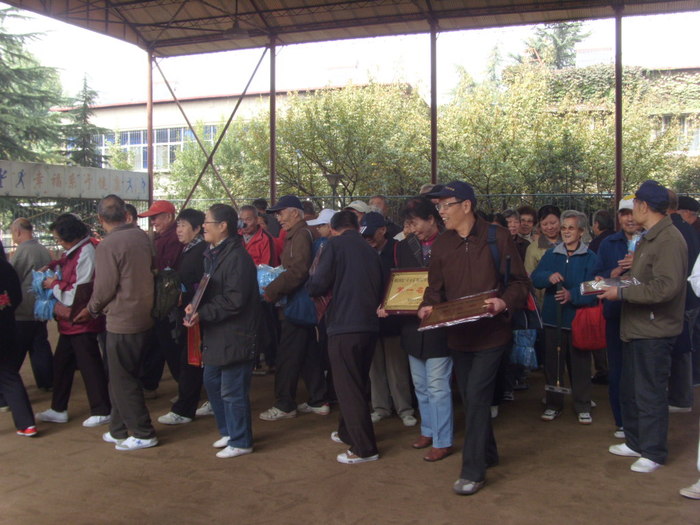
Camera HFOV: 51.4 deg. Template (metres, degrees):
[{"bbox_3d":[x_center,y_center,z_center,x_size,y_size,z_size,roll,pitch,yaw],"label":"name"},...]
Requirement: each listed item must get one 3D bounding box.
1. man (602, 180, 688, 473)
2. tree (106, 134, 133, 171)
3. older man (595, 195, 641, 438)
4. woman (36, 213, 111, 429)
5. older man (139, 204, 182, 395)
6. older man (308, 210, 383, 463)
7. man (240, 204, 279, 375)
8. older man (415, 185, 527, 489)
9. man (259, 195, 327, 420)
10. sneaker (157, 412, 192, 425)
[{"bbox_3d":[1.768,0.364,4.335,0.460,1.700,0.480,0,4,3],"label":"man"},{"bbox_3d":[-6.327,-1.563,20.107,1.500,3.913,1.500,0,3,0],"label":"tree"},{"bbox_3d":[1.923,0.366,5.024,0.520,1.665,0.420,1,3,14],"label":"older man"},{"bbox_3d":[-2.027,0.416,5.308,0.540,1.558,0.470,0,3,-3],"label":"woman"},{"bbox_3d":[-1.606,0.297,6.261,0.550,1.689,0.520,-1,3,-14],"label":"older man"},{"bbox_3d":[-0.025,0.449,4.629,0.500,1.556,0.460,-3,4,-41],"label":"older man"},{"bbox_3d":[-0.901,0.259,7.186,0.540,1.659,0.450,3,4,41],"label":"man"},{"bbox_3d":[0.694,0.387,4.048,0.540,1.700,0.500,3,5,38],"label":"older man"},{"bbox_3d":[-0.436,0.332,5.535,0.580,1.692,0.550,-1,3,-14],"label":"man"},{"bbox_3d":[-1.271,1.112,5.282,0.255,0.100,0.095,-1,4,-12],"label":"sneaker"}]

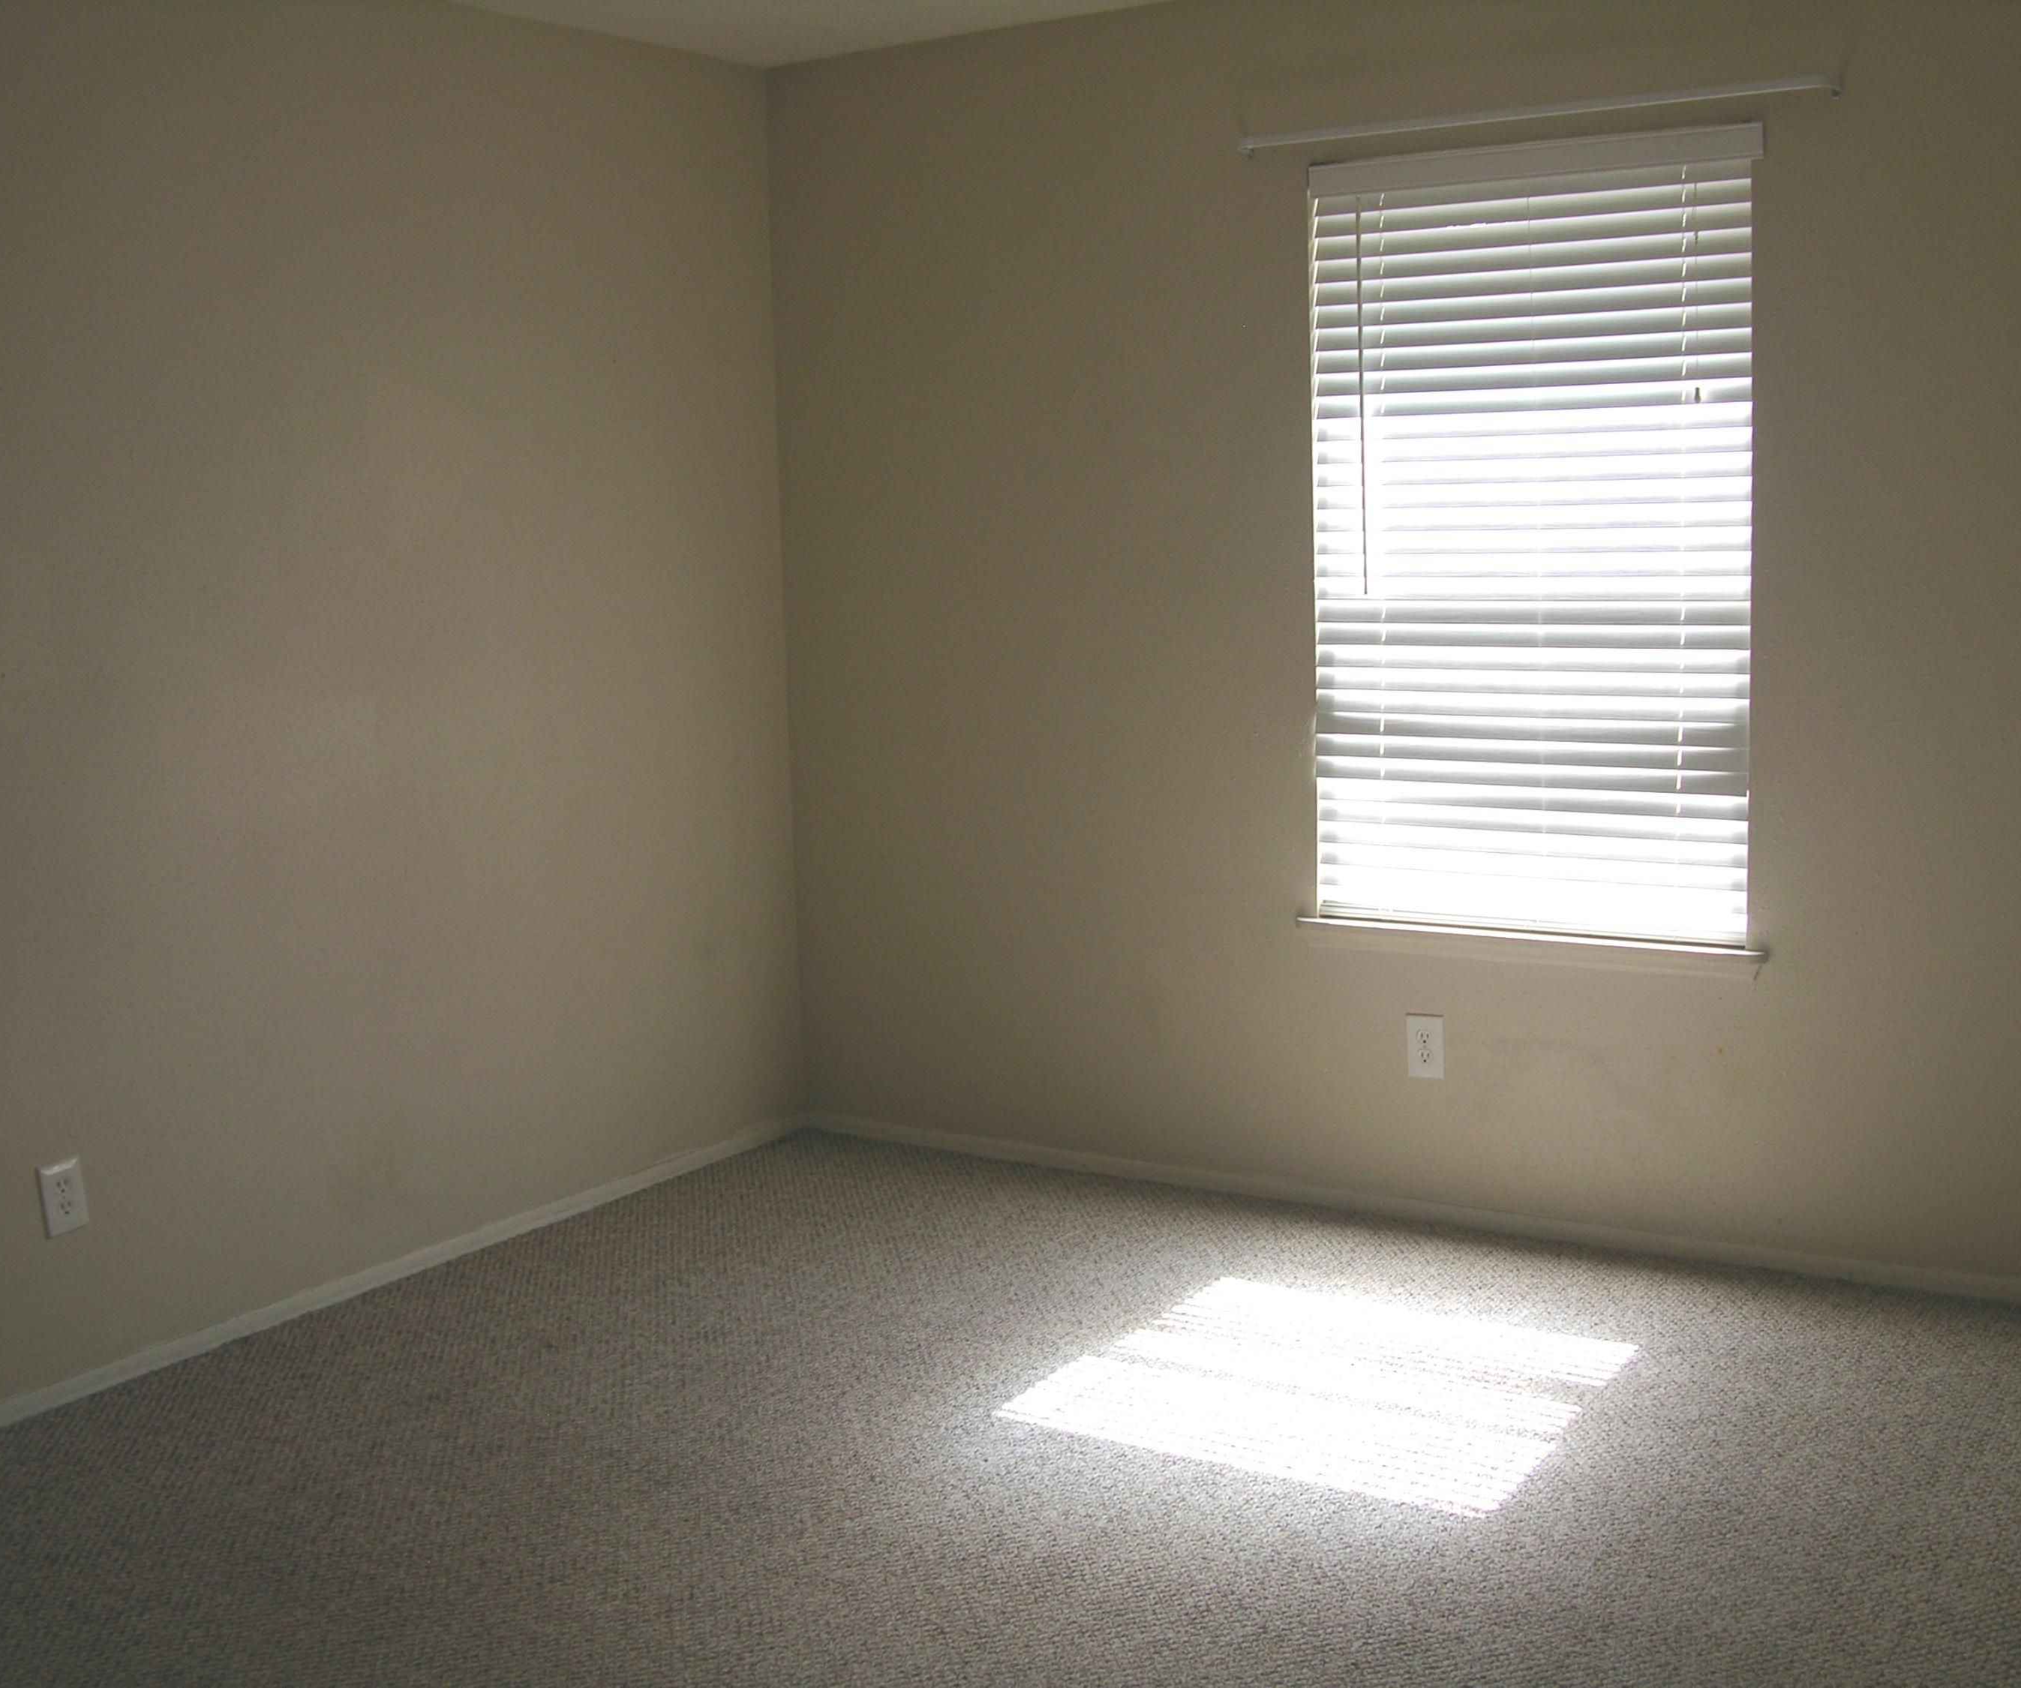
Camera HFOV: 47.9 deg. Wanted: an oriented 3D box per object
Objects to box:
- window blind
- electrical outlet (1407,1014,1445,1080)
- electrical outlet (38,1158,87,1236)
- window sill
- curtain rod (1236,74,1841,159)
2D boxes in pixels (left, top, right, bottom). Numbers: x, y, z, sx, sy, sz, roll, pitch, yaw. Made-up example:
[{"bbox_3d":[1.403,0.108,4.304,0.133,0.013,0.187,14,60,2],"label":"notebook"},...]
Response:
[{"bbox_3d":[0.965,-0.555,4.193,0.868,1.460,0.070,4,10,33],"label":"window blind"},{"bbox_3d":[0.808,0.394,4.426,0.075,0.121,0.007,4,10,33],"label":"electrical outlet"},{"bbox_3d":[-1.517,0.568,3.651,0.007,0.119,0.077,4,10,33],"label":"electrical outlet"},{"bbox_3d":[0.971,0.193,4.307,0.940,0.052,0.090,4,10,33],"label":"window sill"},{"bbox_3d":[0.906,-1.298,4.056,1.140,0.028,0.058,4,10,33],"label":"curtain rod"}]

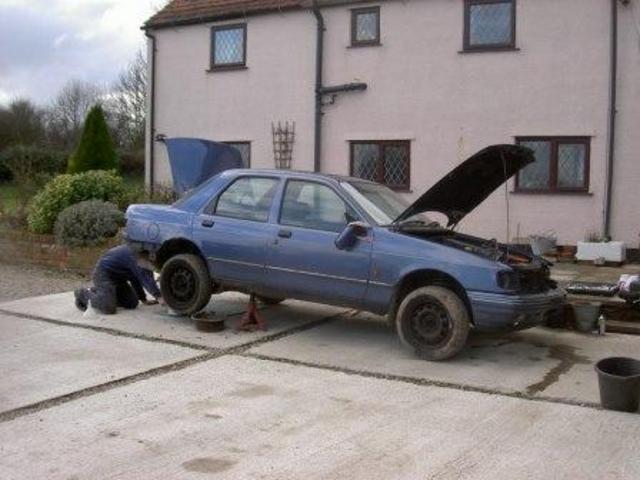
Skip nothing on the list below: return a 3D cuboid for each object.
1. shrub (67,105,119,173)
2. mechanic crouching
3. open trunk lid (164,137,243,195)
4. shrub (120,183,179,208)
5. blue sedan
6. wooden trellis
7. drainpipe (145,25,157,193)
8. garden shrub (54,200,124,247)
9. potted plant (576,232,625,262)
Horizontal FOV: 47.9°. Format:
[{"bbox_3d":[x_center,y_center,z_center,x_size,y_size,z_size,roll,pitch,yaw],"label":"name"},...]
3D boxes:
[{"bbox_3d":[-4.606,-1.893,14.600,1.070,1.750,1.050,4,4,33],"label":"shrub"},{"bbox_3d":[-2.058,0.405,7.400,0.980,0.720,0.550,1,4,-16],"label":"mechanic crouching"},{"bbox_3d":[-1.219,-0.716,7.809,0.400,0.680,1.280,4,4,34],"label":"open trunk lid"},{"bbox_3d":[-3.211,-0.702,13.500,1.100,0.750,0.850,4,4,33],"label":"shrub"},{"bbox_3d":[0.130,0.004,6.910,4.380,1.630,1.740,4,4,34],"label":"blue sedan"},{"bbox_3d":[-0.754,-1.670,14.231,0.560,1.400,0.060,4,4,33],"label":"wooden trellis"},{"bbox_3d":[-3.798,-2.526,16.143,0.120,4.350,0.250,4,4,33],"label":"drainpipe"},{"bbox_3d":[-3.324,-0.238,10.400,1.030,0.680,0.900,4,4,33],"label":"garden shrub"},{"bbox_3d":[4.191,0.112,10.736,0.690,0.440,0.420,4,4,33],"label":"potted plant"}]

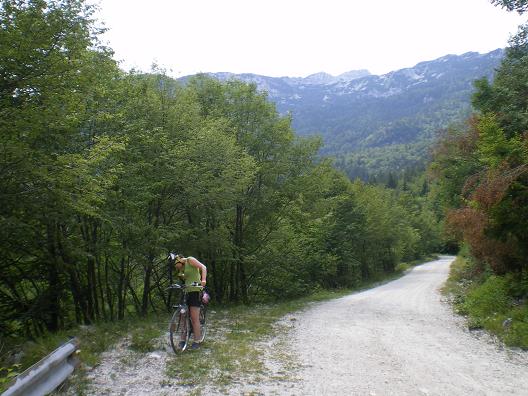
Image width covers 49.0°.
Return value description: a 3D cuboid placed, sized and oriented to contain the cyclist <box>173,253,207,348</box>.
[{"bbox_3d":[-1.150,1.610,9.070,0.500,1.460,0.660,-2,-5,19],"label":"cyclist"}]

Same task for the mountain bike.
[{"bbox_3d":[-1.125,1.825,9.100,0.600,1.030,1.720,2,-5,11],"label":"mountain bike"}]

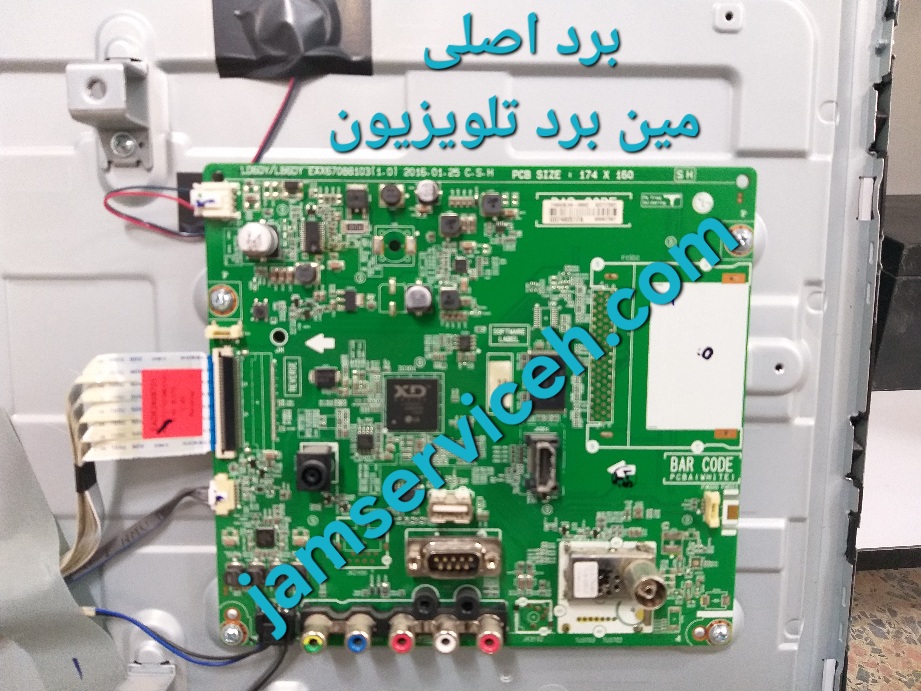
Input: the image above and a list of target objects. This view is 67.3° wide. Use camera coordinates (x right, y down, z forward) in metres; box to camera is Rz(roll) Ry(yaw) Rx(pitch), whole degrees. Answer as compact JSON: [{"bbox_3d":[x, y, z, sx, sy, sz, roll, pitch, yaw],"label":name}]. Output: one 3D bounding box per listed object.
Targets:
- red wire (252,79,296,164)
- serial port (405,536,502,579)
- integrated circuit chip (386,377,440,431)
[{"bbox_3d":[-0.059,-0.071,0.221,0.003,0.030,0.002,26,6,-3],"label":"red wire"},{"bbox_3d":[-0.002,0.068,0.224,0.031,0.013,0.015,0,7,0],"label":"serial port"},{"bbox_3d":[-0.015,0.019,0.225,0.017,0.017,0.002,0,7,0],"label":"integrated circuit chip"}]

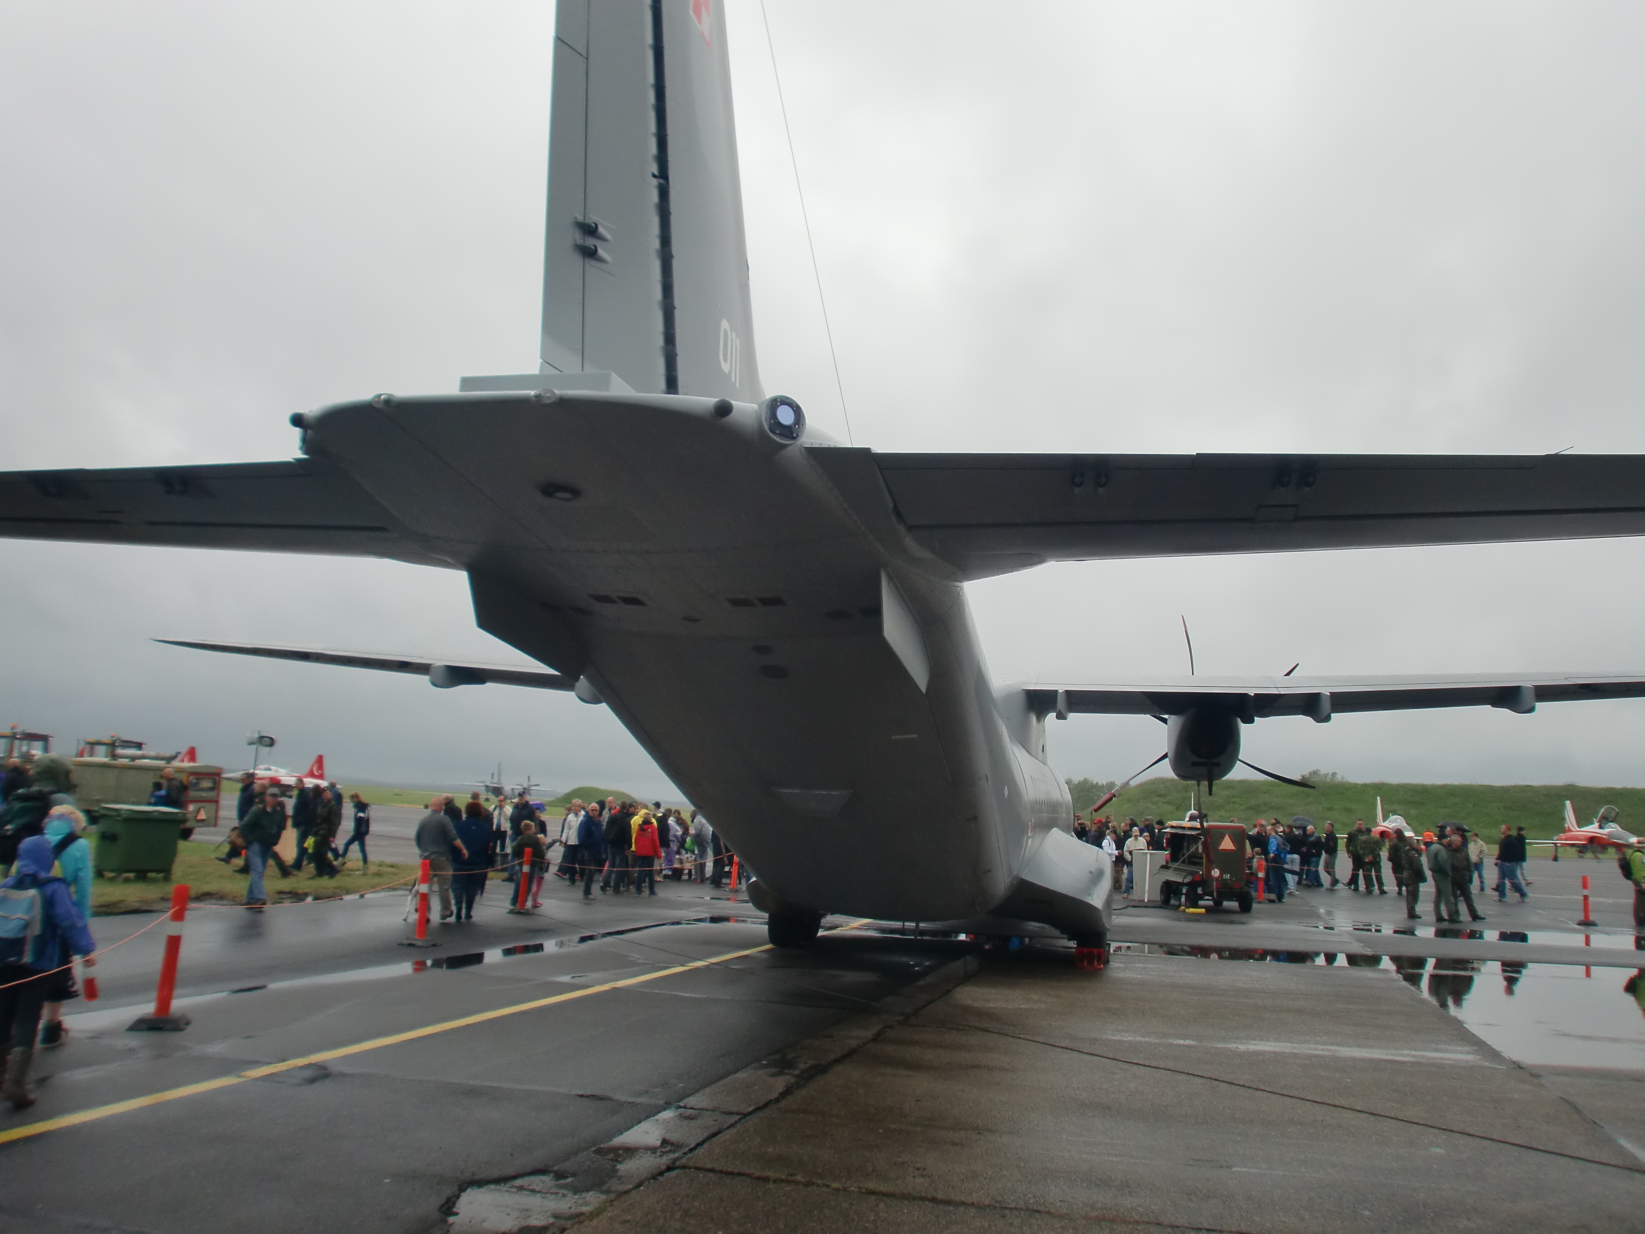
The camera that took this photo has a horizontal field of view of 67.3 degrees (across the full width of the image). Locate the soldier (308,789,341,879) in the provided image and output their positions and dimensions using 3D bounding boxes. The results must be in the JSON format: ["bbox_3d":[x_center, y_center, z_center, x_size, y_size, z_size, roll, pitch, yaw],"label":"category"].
[{"bbox_3d":[-9.779,4.229,24.200,0.580,1.740,0.520,8,-10,-28],"label":"soldier"}]

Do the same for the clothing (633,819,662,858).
[{"bbox_3d":[-3.425,4.378,24.300,0.540,0.735,0.360,1,-9,12],"label":"clothing"}]

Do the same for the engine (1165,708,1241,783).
[{"bbox_3d":[5.440,1.730,17.700,1.070,1.170,3.700,1,-9,14],"label":"engine"}]

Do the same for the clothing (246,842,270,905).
[{"bbox_3d":[-8.284,3.764,18.100,0.340,0.906,0.340,6,-9,-17],"label":"clothing"}]

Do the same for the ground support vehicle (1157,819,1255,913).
[{"bbox_3d":[8.001,5.226,25.900,1.380,1.760,2.250,4,-9,-5],"label":"ground support vehicle"}]

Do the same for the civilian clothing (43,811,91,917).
[{"bbox_3d":[-4.828,1.598,7.900,0.430,0.740,0.330,3,-9,-2],"label":"civilian clothing"}]

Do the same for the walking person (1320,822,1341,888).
[{"bbox_3d":[13.387,6.284,32.501,0.460,1.763,0.500,8,-10,-29],"label":"walking person"}]

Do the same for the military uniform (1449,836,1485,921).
[{"bbox_3d":[13.354,5.421,25.601,0.640,1.737,0.520,2,-9,9],"label":"military uniform"}]

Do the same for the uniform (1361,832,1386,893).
[{"bbox_3d":[14.485,6.457,32.500,0.640,1.620,0.450,0,-9,18],"label":"uniform"}]

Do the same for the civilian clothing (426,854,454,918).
[{"bbox_3d":[-5.517,3.896,17.800,0.400,0.907,0.400,0,-9,18],"label":"civilian clothing"}]

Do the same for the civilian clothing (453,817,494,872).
[{"bbox_3d":[-4.886,3.167,17.300,0.570,0.790,0.360,5,-9,-14],"label":"civilian clothing"}]

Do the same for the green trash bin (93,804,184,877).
[{"bbox_3d":[-12.029,3.980,21.800,0.830,1.240,1.330,-3,-11,35],"label":"green trash bin"}]

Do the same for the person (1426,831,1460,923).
[{"bbox_3d":[12.586,5.333,25.001,0.520,1.722,0.520,6,-9,-17],"label":"person"}]

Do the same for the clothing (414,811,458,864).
[{"bbox_3d":[-5.554,3.165,17.800,0.580,0.749,0.400,0,-9,18],"label":"clothing"}]

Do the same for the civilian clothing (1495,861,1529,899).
[{"bbox_3d":[16.503,6.327,29.600,0.680,0.920,0.420,3,-9,0],"label":"civilian clothing"}]

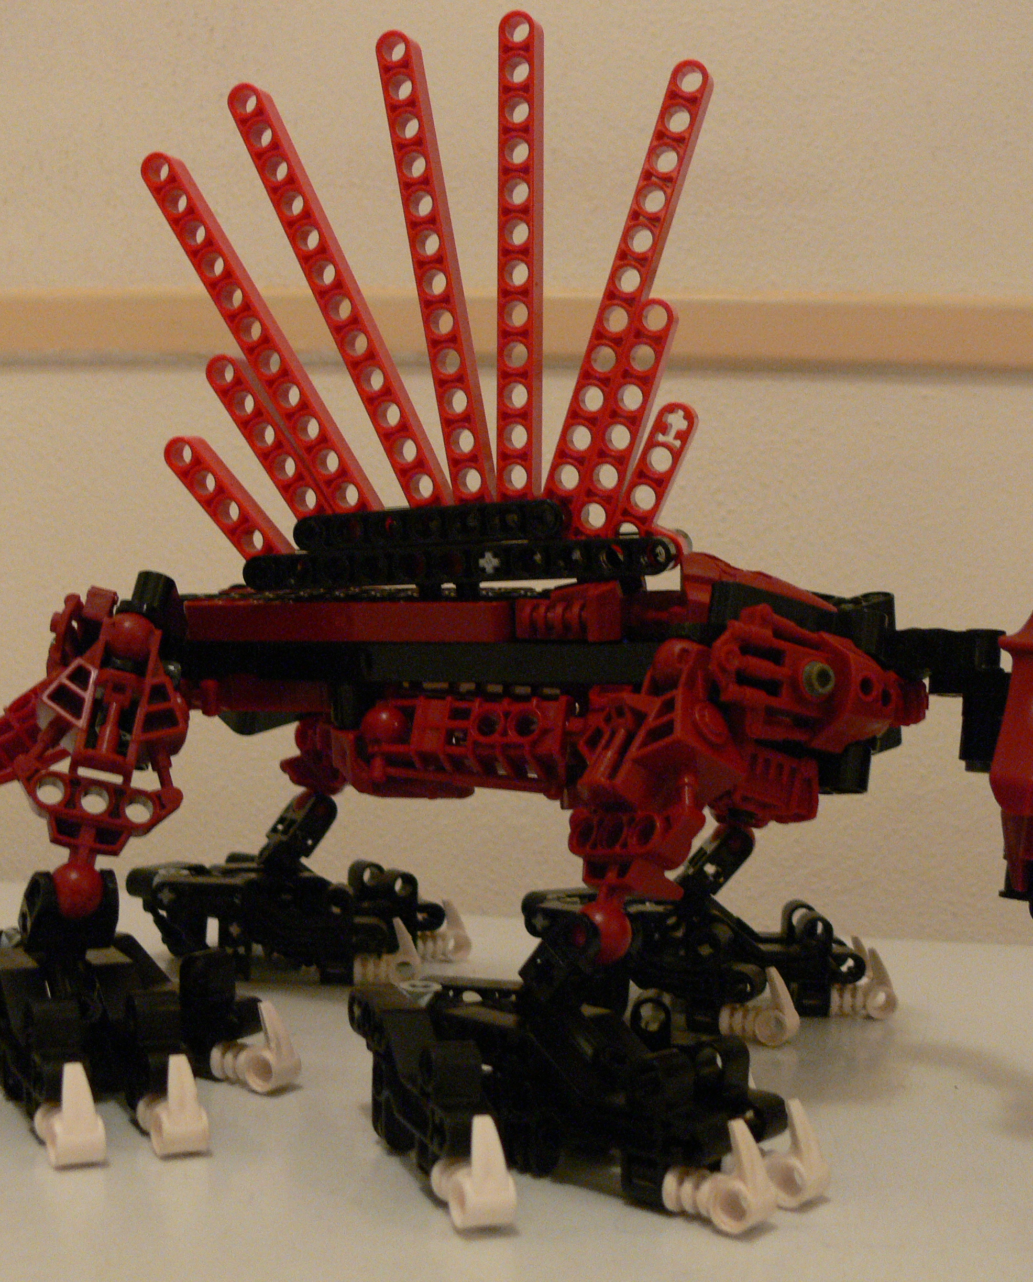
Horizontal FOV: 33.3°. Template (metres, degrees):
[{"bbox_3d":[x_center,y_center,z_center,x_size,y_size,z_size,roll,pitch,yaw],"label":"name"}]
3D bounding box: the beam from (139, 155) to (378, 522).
[{"bbox_3d":[-0.049,-0.057,0.355,0.008,0.104,0.008,-32,-8,11],"label":"beam"}]

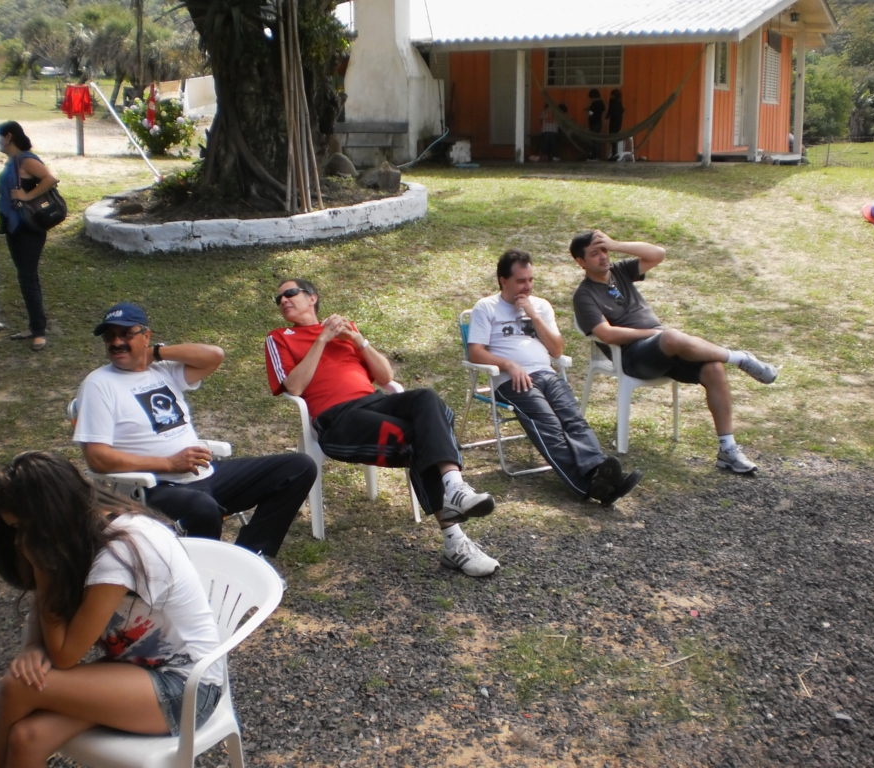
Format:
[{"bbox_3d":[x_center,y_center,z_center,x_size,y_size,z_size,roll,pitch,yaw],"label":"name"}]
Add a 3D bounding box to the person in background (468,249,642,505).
[{"bbox_3d":[0.560,-0.069,5.585,0.600,1.170,1.200,-7,16,-27],"label":"person in background"}]

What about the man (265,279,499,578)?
[{"bbox_3d":[-0.280,0.151,4.794,0.620,1.120,1.250,-12,18,-39],"label":"man"}]

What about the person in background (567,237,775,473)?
[{"bbox_3d":[1.240,-0.227,6.040,0.650,1.220,1.150,-9,17,-33],"label":"person in background"}]

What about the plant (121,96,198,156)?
[{"bbox_3d":[-5.674,-5.265,21.773,1.600,1.300,1.500,-4,14,-15],"label":"plant"}]

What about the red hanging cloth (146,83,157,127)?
[{"bbox_3d":[-5.318,-5.187,19.835,0.250,0.840,0.150,-3,14,-11],"label":"red hanging cloth"}]

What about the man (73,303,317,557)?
[{"bbox_3d":[-1.000,0.241,4.425,0.980,1.140,0.740,10,17,36],"label":"man"}]

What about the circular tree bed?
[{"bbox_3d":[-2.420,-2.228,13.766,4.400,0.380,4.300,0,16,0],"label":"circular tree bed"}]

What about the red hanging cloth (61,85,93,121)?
[{"bbox_3d":[-6.855,-5.368,20.306,0.640,0.720,0.180,-3,14,-11],"label":"red hanging cloth"}]

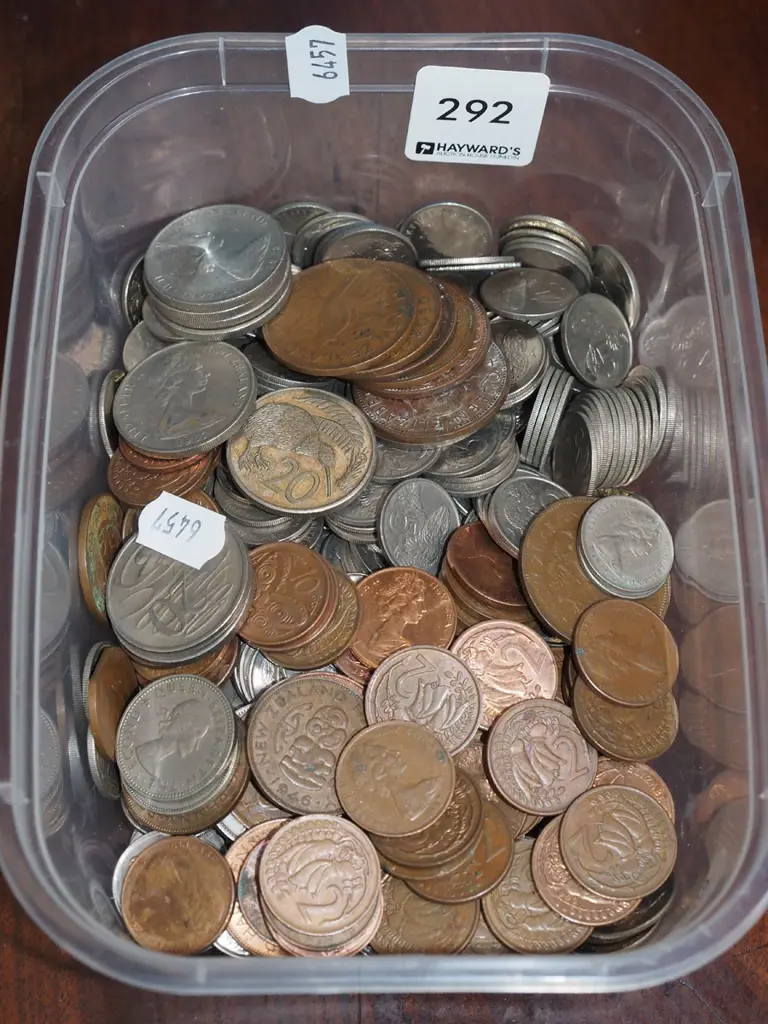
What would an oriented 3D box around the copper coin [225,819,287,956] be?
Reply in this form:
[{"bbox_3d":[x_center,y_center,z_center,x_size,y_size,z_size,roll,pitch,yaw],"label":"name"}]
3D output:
[{"bbox_3d":[-0.018,0.069,0.345,0.025,0.002,0.025,0,73,4],"label":"copper coin"}]

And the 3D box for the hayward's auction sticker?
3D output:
[{"bbox_3d":[0.018,-0.075,0.362,0.025,0.025,0.001,2,57,-5],"label":"hayward's auction sticker"}]

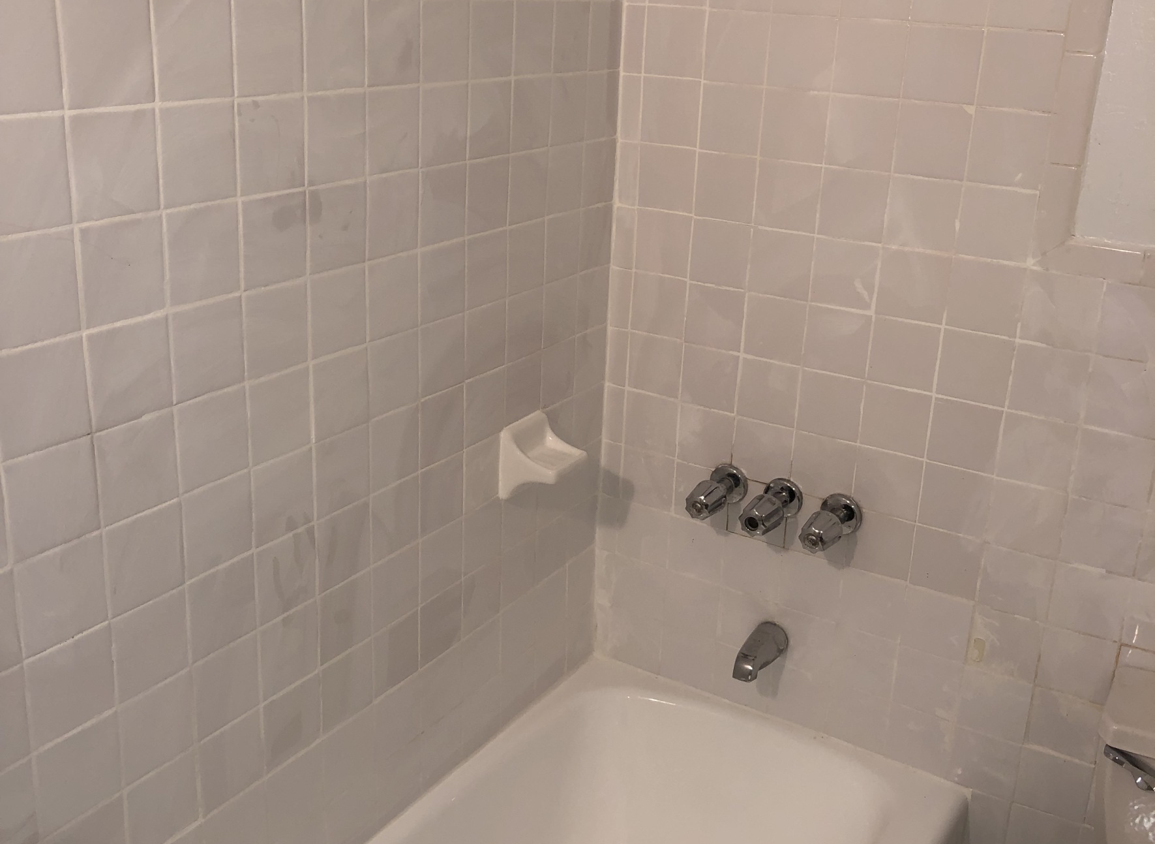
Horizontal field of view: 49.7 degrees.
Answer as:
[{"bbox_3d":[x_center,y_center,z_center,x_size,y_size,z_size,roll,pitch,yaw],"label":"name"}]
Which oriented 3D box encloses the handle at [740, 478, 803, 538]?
[{"bbox_3d":[0.319,0.147,2.069,0.070,0.070,0.129,15,23,30],"label":"handle"}]

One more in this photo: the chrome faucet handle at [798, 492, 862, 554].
[{"bbox_3d":[0.405,0.170,2.018,0.070,0.070,0.129,15,23,30],"label":"chrome faucet handle"}]

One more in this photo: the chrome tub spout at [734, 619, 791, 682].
[{"bbox_3d":[0.311,0.403,2.164,0.063,0.072,0.118,15,23,30],"label":"chrome tub spout"}]

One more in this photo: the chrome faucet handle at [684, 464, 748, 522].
[{"bbox_3d":[0.233,0.126,2.121,0.070,0.070,0.129,15,23,30],"label":"chrome faucet handle"}]

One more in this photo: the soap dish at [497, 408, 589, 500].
[{"bbox_3d":[-0.051,0.064,2.017,0.098,0.120,0.115,14,22,28],"label":"soap dish"}]

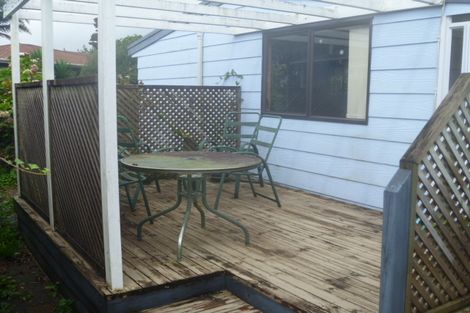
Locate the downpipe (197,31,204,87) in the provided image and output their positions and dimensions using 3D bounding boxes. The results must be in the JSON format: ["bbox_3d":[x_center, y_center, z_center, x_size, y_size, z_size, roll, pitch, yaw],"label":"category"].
[{"bbox_3d":[-0.607,-0.878,8.026,0.085,2.800,0.090,-5,9,-34],"label":"downpipe"}]

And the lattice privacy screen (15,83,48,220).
[{"bbox_3d":[-2.218,-0.103,5.086,0.050,1.400,1.560,-5,9,-35],"label":"lattice privacy screen"}]

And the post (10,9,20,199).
[{"bbox_3d":[-2.718,-0.621,5.716,0.090,2.300,0.090,-5,9,-35],"label":"post"}]

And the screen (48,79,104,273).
[{"bbox_3d":[-1.278,0.084,3.752,0.050,1.400,1.540,-5,9,-35],"label":"screen"}]

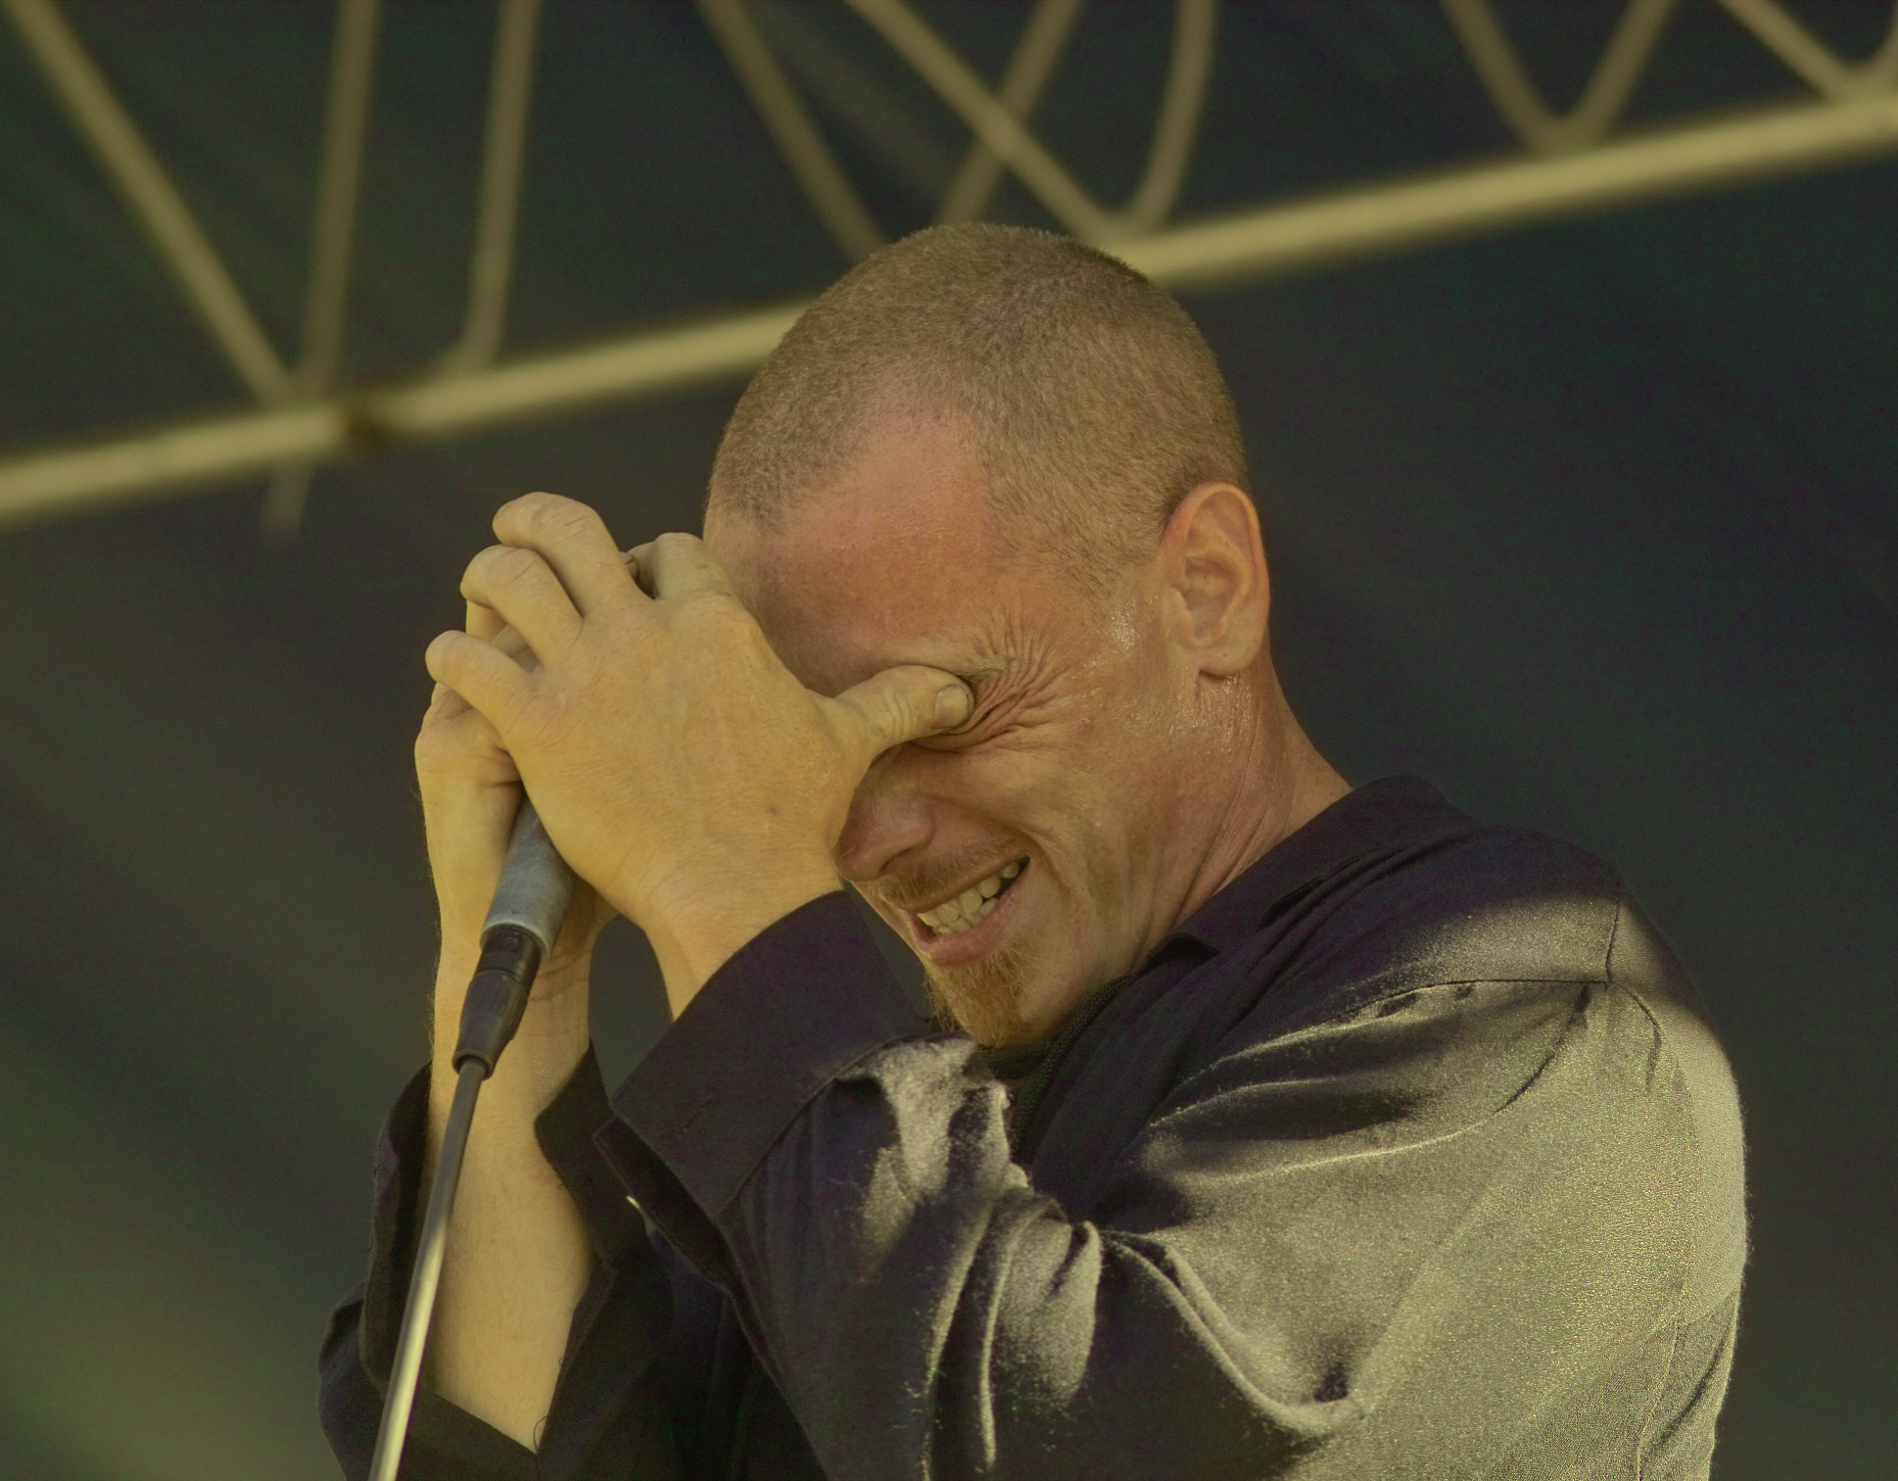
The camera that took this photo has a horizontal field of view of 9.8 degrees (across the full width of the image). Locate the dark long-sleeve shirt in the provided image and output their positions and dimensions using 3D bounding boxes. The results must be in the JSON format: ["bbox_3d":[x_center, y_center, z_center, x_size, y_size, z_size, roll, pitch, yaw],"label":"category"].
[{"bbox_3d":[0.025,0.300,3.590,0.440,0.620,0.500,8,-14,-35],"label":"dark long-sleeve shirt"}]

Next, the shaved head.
[{"bbox_3d":[0.016,-0.088,3.610,0.190,0.160,0.160,-33,22,-35],"label":"shaved head"}]

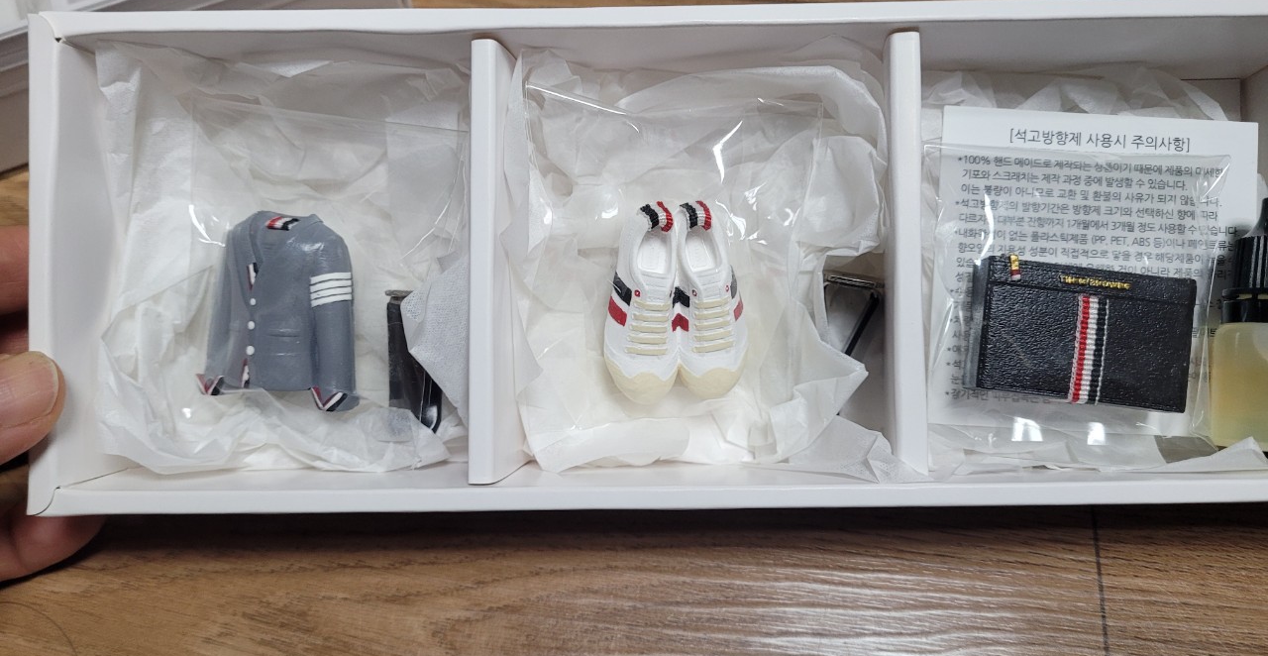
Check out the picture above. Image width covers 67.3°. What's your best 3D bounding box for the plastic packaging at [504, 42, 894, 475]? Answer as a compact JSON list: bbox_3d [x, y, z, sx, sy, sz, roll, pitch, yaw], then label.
[{"bbox_3d":[0.015,-0.017,0.231,0.084,0.034,0.094,1,88,2],"label":"plastic packaging"}]

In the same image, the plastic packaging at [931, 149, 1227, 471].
[{"bbox_3d":[0.105,-0.004,0.228,0.070,0.017,0.073,2,87,2],"label":"plastic packaging"}]

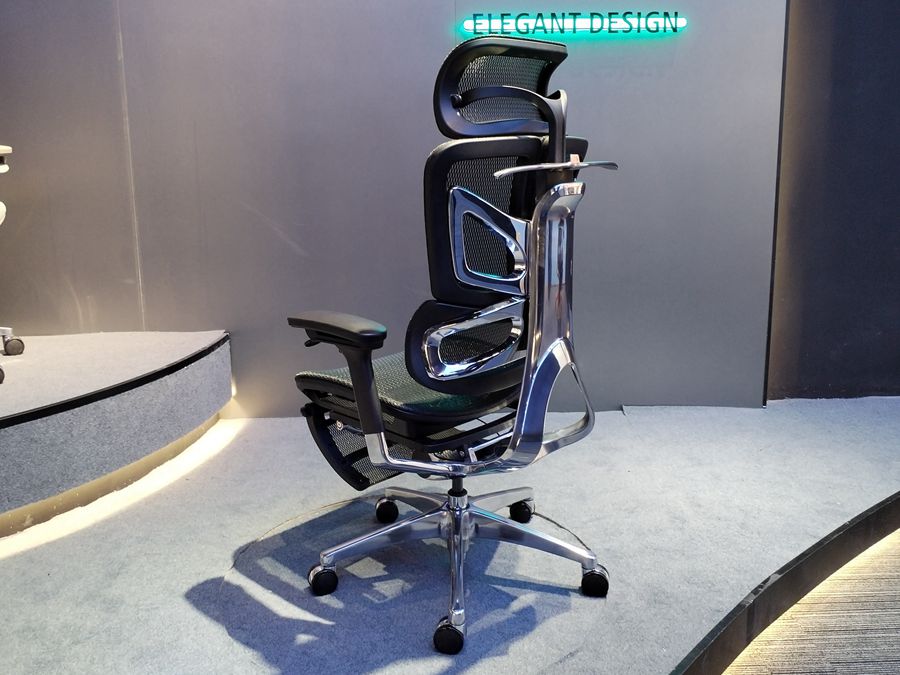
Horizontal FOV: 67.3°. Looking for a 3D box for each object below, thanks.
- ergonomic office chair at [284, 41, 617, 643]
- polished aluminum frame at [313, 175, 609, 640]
[{"bbox_3d":[0.011,-0.009,1.600,0.701,1.220,0.741,-10,14,-43],"label":"ergonomic office chair"},{"bbox_3d":[0.022,0.121,1.620,0.690,0.948,0.726,-10,14,-43],"label":"polished aluminum frame"}]

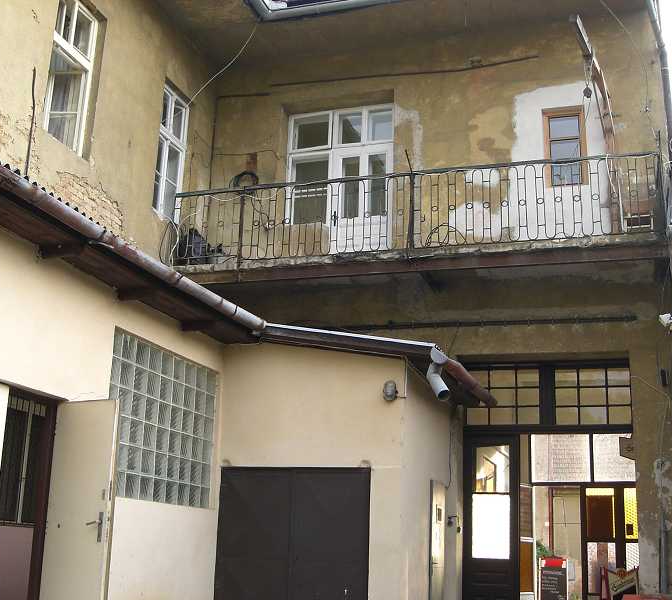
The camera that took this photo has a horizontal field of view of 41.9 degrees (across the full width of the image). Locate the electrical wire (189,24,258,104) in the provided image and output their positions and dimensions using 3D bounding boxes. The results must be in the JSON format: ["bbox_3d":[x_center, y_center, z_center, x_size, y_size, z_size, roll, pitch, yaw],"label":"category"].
[{"bbox_3d":[-1.650,-3.442,12.807,1.000,1.050,0.200,-3,-16,15],"label":"electrical wire"}]

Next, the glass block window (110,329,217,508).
[{"bbox_3d":[-1.617,1.197,8.263,0.092,1.458,2.205,-3,-16,17],"label":"glass block window"}]

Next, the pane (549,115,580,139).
[{"bbox_3d":[3.158,-2.386,12.100,0.420,0.340,0.045,-3,-16,15],"label":"pane"}]

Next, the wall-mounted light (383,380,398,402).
[{"bbox_3d":[0.541,0.916,8.796,0.138,0.214,0.123,-4,-17,18],"label":"wall-mounted light"}]

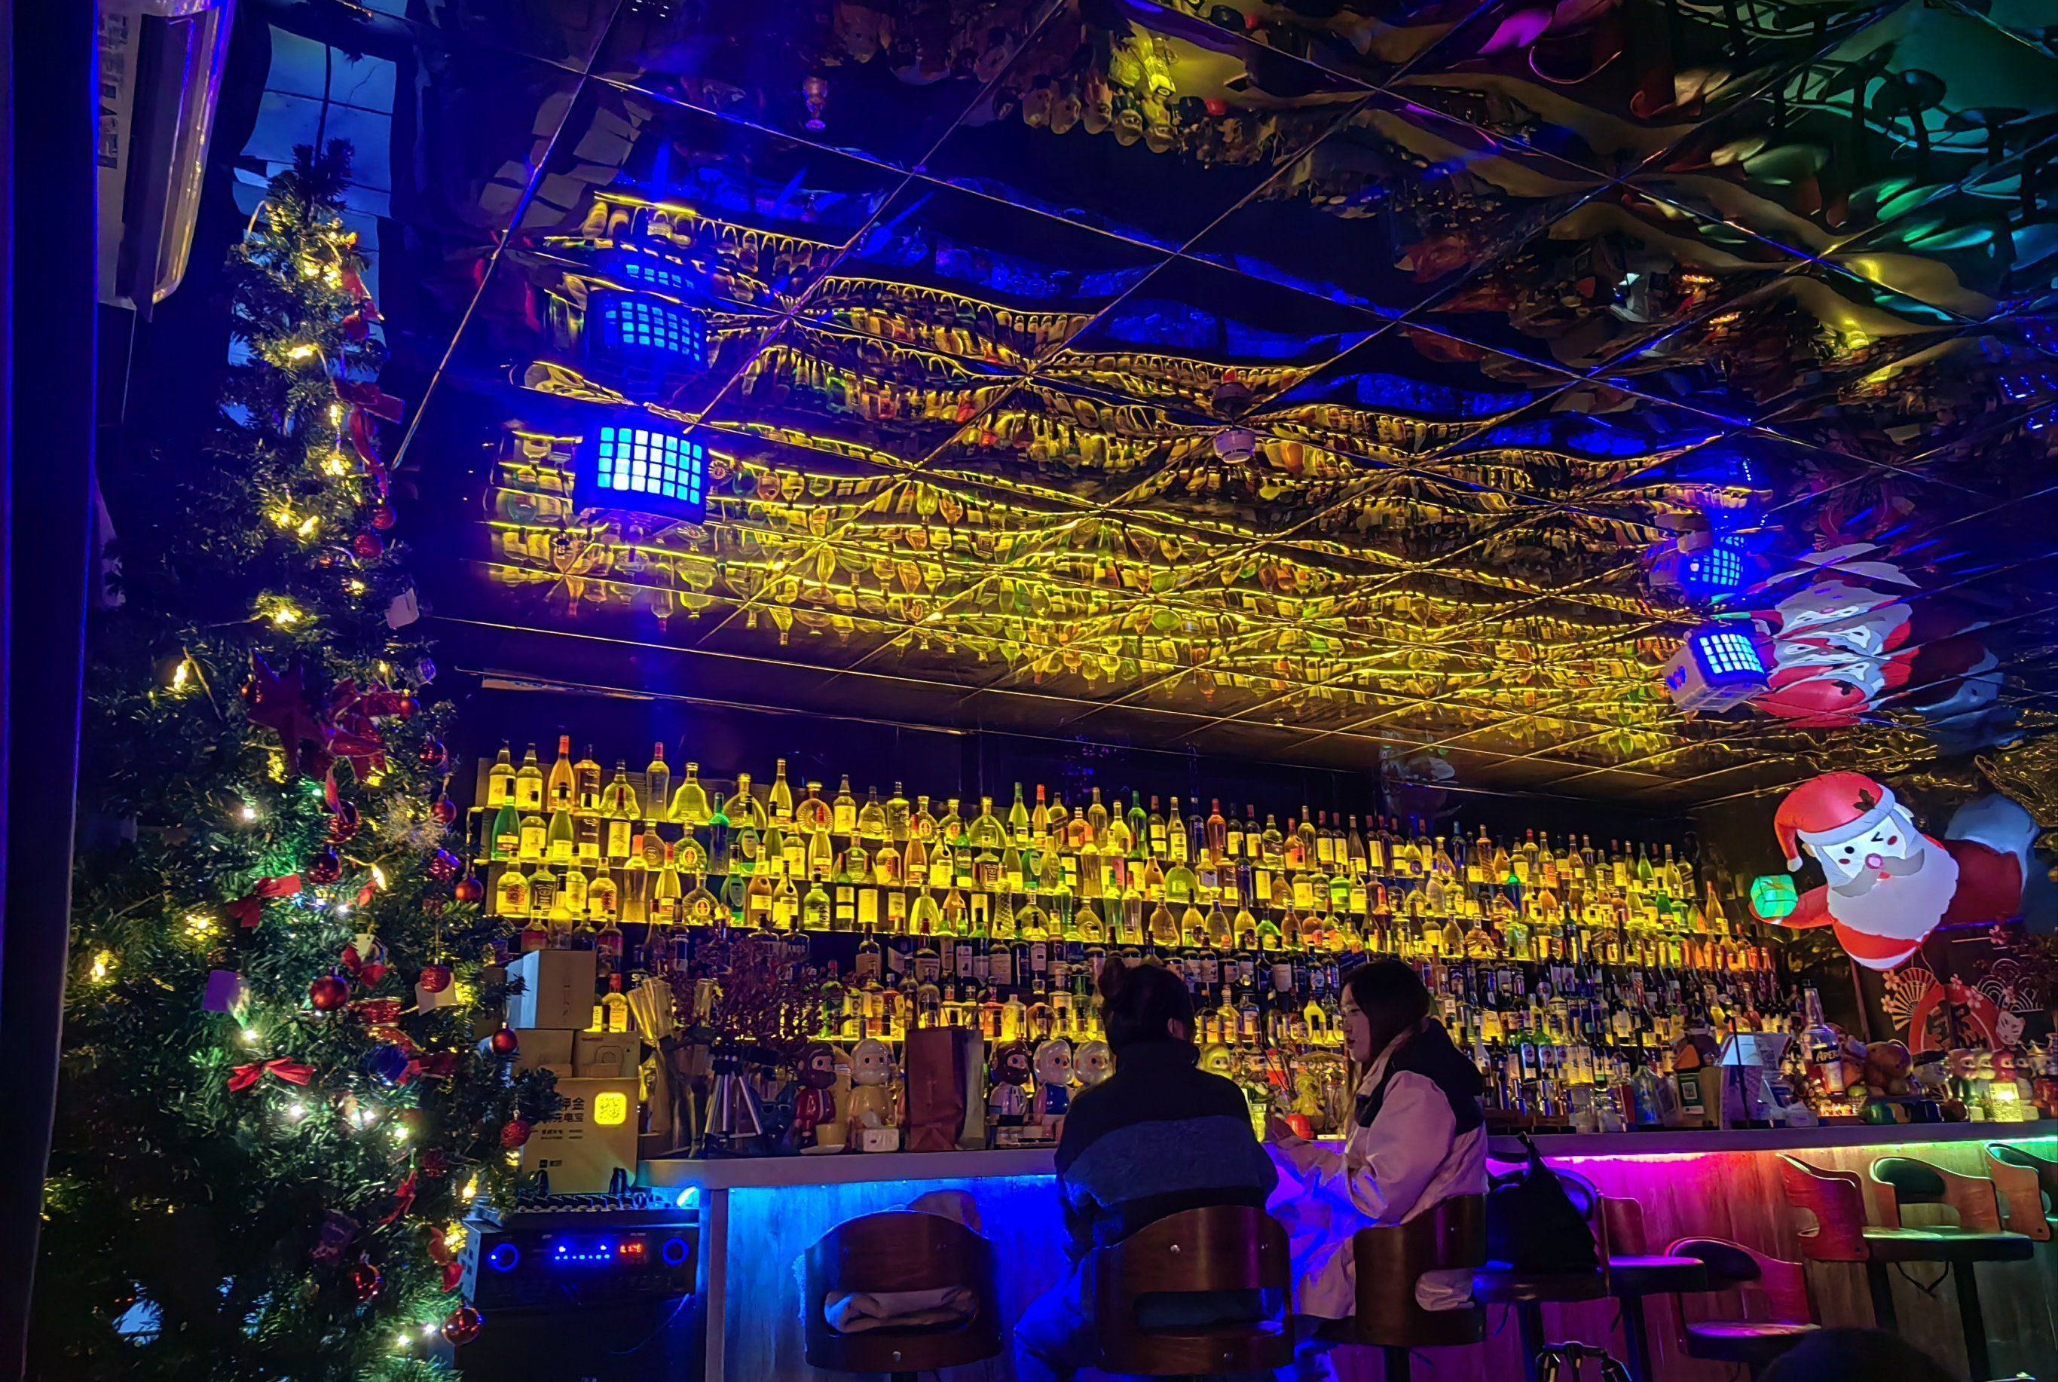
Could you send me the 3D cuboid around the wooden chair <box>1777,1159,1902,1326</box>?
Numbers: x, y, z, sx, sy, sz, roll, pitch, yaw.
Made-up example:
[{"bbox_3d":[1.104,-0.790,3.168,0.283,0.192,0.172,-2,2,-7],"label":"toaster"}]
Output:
[{"bbox_3d":[2.485,1.859,4.662,0.410,0.996,0.390,-11,-18,30],"label":"wooden chair"}]

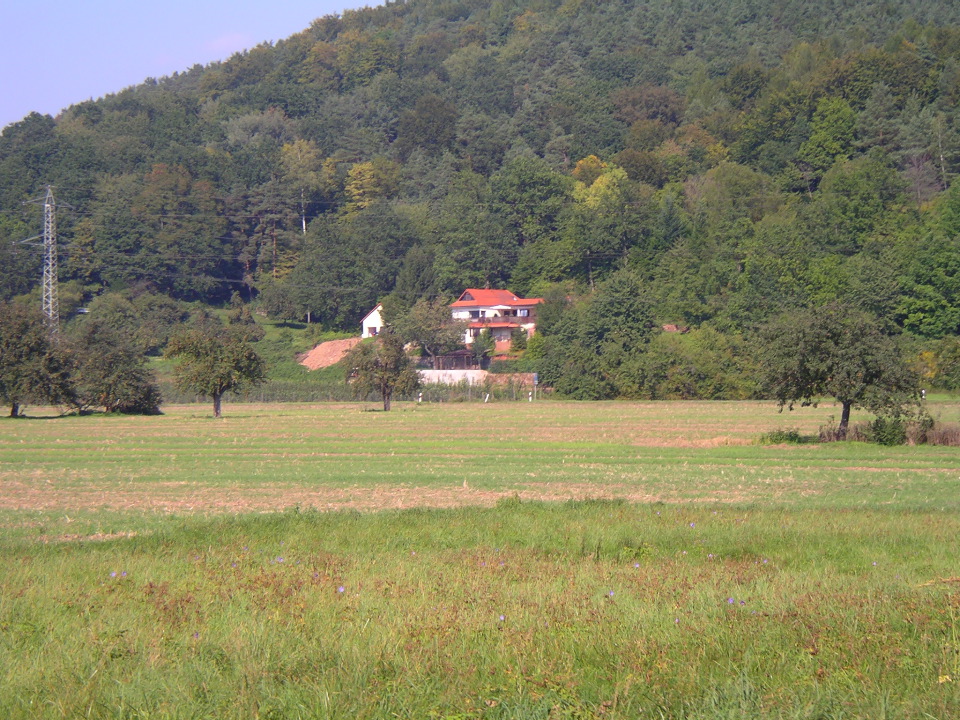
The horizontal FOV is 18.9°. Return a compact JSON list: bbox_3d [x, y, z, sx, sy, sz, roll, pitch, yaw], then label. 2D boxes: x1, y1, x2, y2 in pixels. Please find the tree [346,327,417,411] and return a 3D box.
[{"bbox_3d":[-7.240,0.724,212.000,5.400,6.100,5.300,0,0,0],"label":"tree"}]

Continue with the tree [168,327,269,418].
[{"bbox_3d":[-15.865,0.690,173.000,6.100,5.650,5.800,0,0,0],"label":"tree"}]

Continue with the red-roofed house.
[{"bbox_3d":[2.336,-5.273,385.000,11.000,8.500,9.500,0,0,-18],"label":"red-roofed house"}]

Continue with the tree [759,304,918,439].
[{"bbox_3d":[13.300,0.455,107.000,5.900,5.050,5.600,0,0,0],"label":"tree"}]

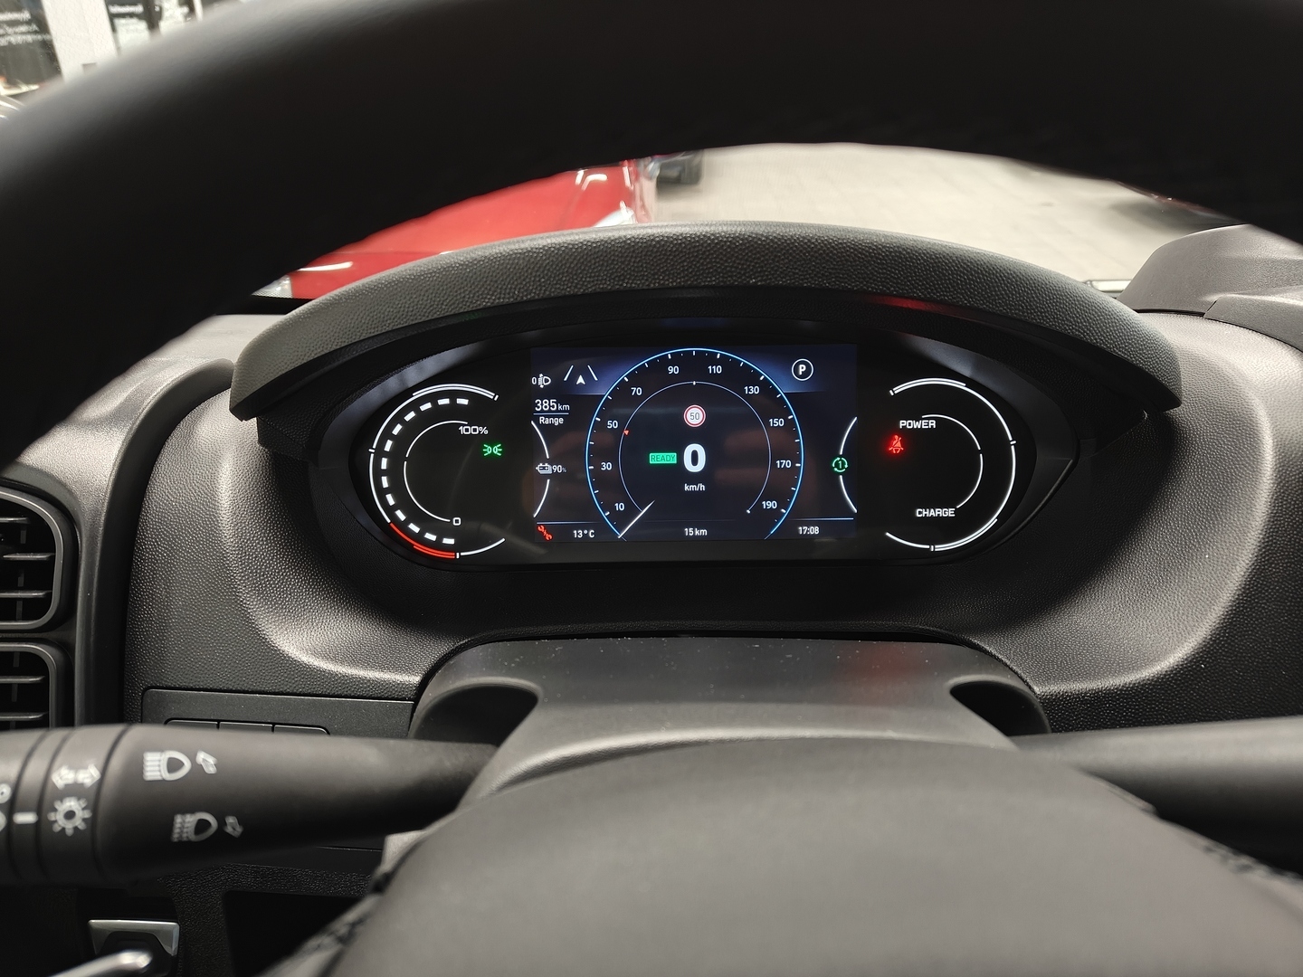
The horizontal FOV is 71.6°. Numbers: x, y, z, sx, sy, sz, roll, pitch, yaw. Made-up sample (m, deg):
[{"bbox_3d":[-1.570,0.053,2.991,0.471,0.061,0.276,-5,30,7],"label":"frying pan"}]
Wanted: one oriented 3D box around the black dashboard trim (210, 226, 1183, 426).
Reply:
[{"bbox_3d":[0.022,-0.079,0.400,0.415,0.090,0.105,-1,26,0],"label":"black dashboard trim"}]

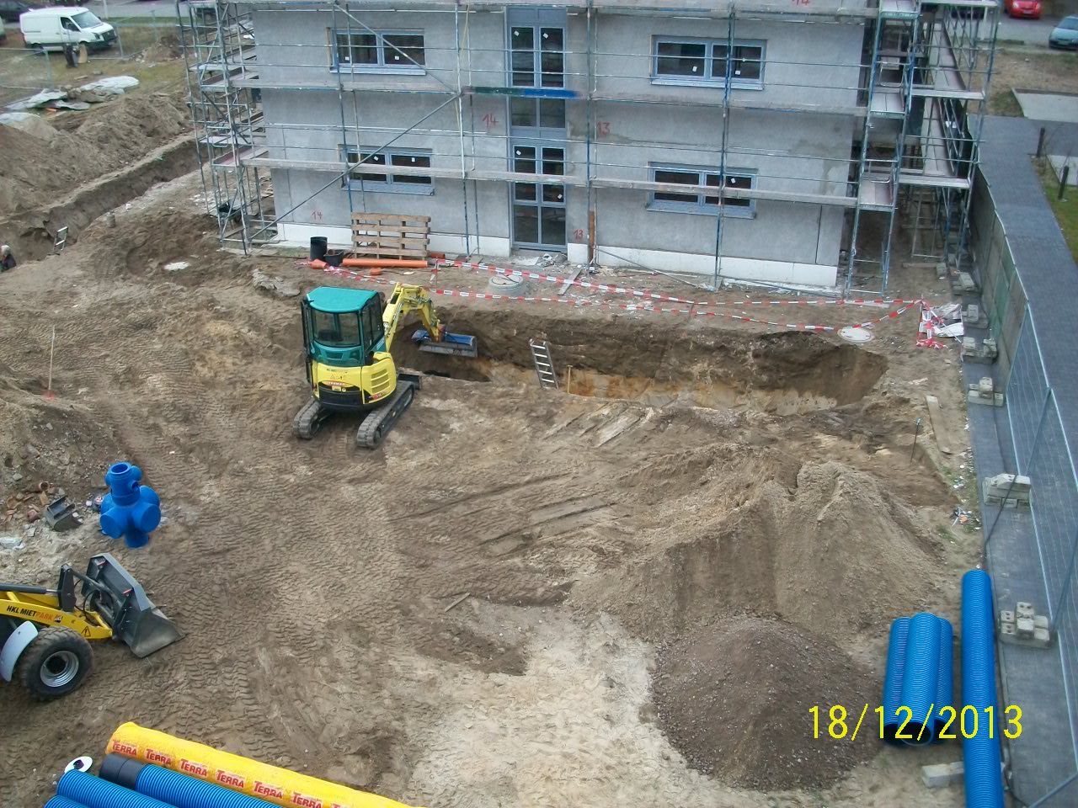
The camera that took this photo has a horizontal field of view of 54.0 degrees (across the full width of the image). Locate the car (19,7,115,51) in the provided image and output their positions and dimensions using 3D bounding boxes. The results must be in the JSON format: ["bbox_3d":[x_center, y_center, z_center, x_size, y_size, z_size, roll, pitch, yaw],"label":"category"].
[{"bbox_3d":[-28.044,-22.269,63.039,5.600,2.500,2.000,8,28,17],"label":"car"}]

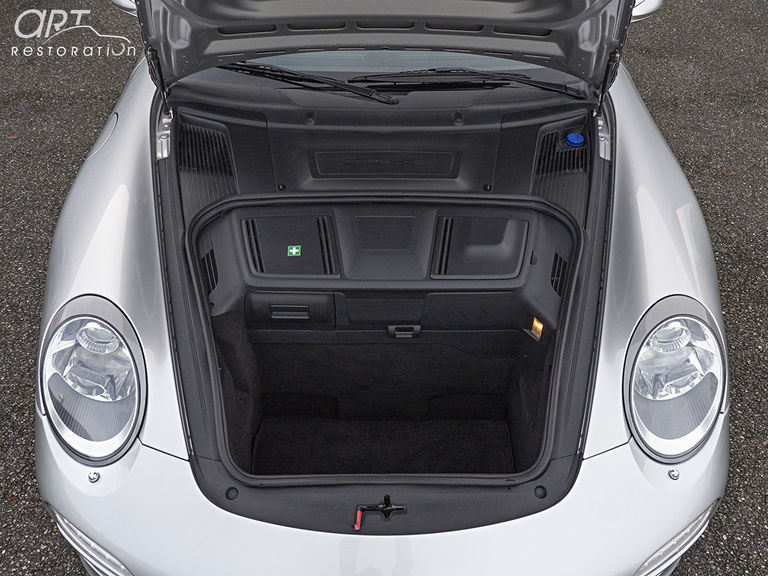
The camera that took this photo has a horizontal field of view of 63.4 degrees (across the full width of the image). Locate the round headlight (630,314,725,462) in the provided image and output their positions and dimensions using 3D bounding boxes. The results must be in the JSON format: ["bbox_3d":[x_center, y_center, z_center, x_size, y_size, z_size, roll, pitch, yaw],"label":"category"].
[{"bbox_3d":[0.648,0.216,1.375,0.220,0.290,0.140,-9,13,-9],"label":"round headlight"}]

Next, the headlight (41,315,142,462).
[{"bbox_3d":[-0.647,0.218,1.375,0.220,0.290,0.140,9,13,9],"label":"headlight"}]

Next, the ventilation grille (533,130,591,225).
[{"bbox_3d":[0.455,-0.287,1.600,0.135,0.040,0.290,0,62,0],"label":"ventilation grille"}]

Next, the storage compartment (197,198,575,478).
[{"bbox_3d":[0.000,0.170,1.510,0.830,0.560,0.560,0,44,0],"label":"storage compartment"}]

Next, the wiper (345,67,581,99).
[{"bbox_3d":[0.245,-0.599,1.820,0.700,0.065,0.080,0,44,0],"label":"wiper"}]

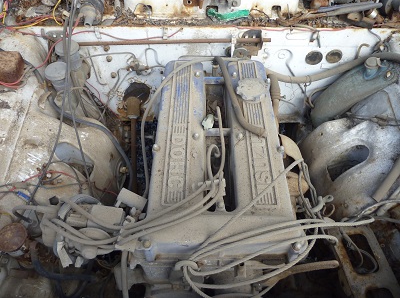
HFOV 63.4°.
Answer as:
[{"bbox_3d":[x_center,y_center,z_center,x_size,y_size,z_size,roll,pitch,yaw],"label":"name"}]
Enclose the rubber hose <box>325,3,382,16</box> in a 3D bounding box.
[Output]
[{"bbox_3d":[0.471,-0.424,0.988,0.182,0.025,0.024,-6,52,-5],"label":"rubber hose"}]

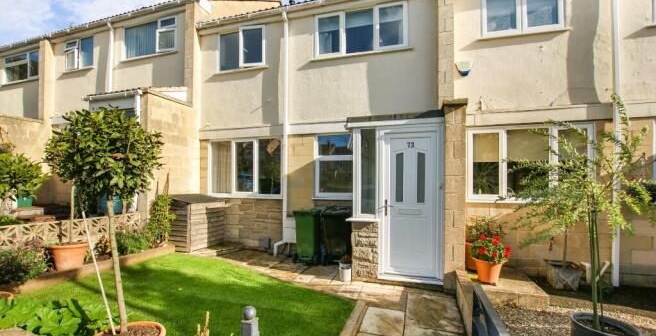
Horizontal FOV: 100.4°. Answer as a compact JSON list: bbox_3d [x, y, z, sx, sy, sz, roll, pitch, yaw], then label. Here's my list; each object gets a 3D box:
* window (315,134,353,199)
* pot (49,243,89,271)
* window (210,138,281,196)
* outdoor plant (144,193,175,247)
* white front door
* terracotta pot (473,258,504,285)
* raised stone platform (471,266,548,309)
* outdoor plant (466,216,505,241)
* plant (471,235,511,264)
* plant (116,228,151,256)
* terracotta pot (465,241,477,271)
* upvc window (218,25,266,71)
[{"bbox_3d":[0.194,-0.043,5.375,0.900,1.250,0.090,0,0,18],"label":"window"},{"bbox_3d":[-3.601,1.238,3.800,0.390,0.370,0.390,0,0,0],"label":"pot"},{"bbox_3d":[-1.856,0.010,6.067,1.846,1.311,0.120,0,-1,16],"label":"window"},{"bbox_3d":[-3.125,0.958,5.080,0.480,1.000,0.450,0,0,18],"label":"outdoor plant"},{"bbox_3d":[1.162,0.520,3.842,0.834,2.142,0.100,0,-1,16],"label":"white front door"},{"bbox_3d":[2.275,1.468,3.862,0.390,0.310,0.390,0,-1,16],"label":"terracotta pot"},{"bbox_3d":[2.534,1.717,4.139,1.040,0.160,0.900,0,0,18],"label":"raised stone platform"},{"bbox_3d":[2.568,0.995,4.454,0.520,0.430,0.480,0,-1,16],"label":"outdoor plant"},{"bbox_3d":[2.297,1.152,3.860,0.480,0.410,0.460,0,-1,16],"label":"plant"},{"bbox_3d":[-3.273,1.260,4.620,0.480,0.480,0.450,0,0,18],"label":"plant"},{"bbox_3d":[2.470,1.431,4.457,0.420,0.410,0.420,0,-1,16],"label":"terracotta pot"},{"bbox_3d":[-1.945,-2.666,6.130,1.233,0.961,0.120,0,-1,16],"label":"upvc window"}]

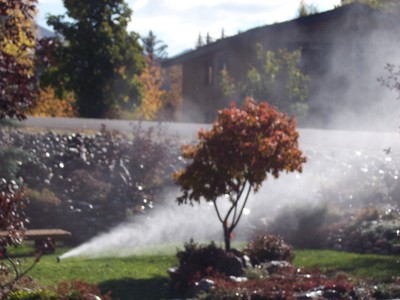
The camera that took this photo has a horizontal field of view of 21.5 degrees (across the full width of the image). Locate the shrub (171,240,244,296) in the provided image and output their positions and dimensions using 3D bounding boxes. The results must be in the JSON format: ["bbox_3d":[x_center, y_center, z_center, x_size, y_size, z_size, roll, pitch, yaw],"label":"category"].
[{"bbox_3d":[0.121,1.905,16.900,1.180,0.820,1.000,0,4,0],"label":"shrub"}]

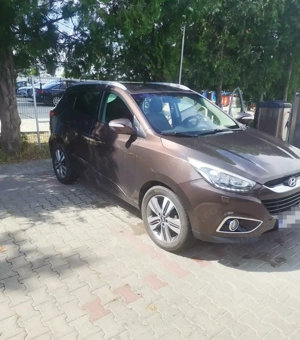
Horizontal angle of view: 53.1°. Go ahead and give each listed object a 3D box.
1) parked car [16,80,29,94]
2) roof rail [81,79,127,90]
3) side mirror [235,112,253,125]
[{"bbox_3d":[-15.389,-9.360,34.500,4.300,1.520,1.800,-13,21,-41],"label":"parked car"},{"bbox_3d":[-0.746,-1.199,4.237,0.070,0.110,1.500,-11,19,-35],"label":"roof rail"},{"bbox_3d":[1.312,-0.720,4.200,0.250,0.165,0.130,-11,19,-35],"label":"side mirror"}]

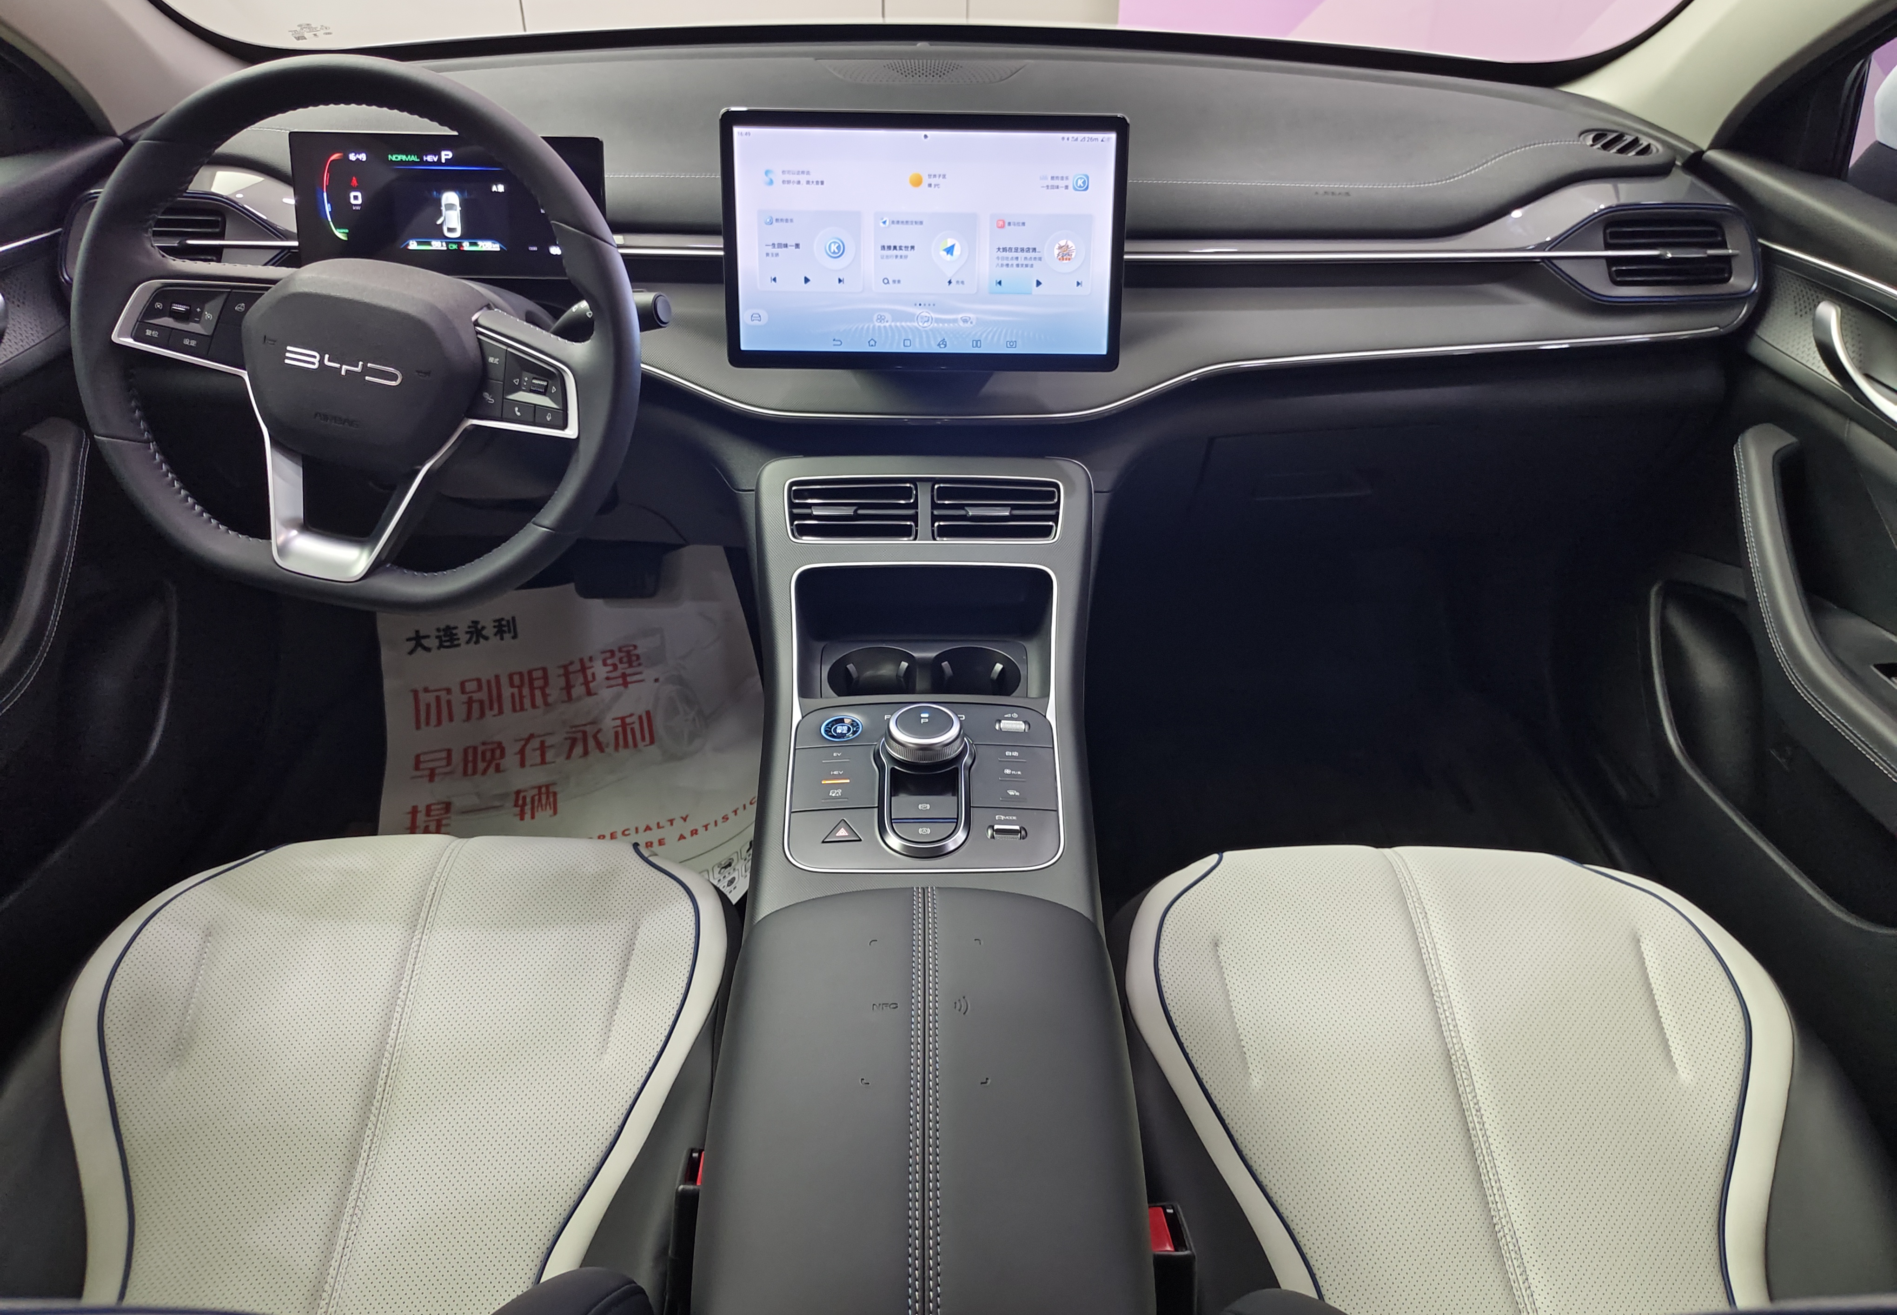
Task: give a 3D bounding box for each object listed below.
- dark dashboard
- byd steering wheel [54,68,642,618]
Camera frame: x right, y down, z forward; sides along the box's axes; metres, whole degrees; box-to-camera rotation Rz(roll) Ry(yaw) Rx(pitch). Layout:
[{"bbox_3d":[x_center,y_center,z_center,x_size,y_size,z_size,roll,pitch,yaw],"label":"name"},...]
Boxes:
[{"bbox_3d":[-0.022,-0.353,1.230,1.400,0.355,0.560,-1,31,-1],"label":"dark dashboard"},{"bbox_3d":[-0.390,-0.216,0.897,0.370,0.355,0.100,11,4,-2],"label":"byd steering wheel"}]

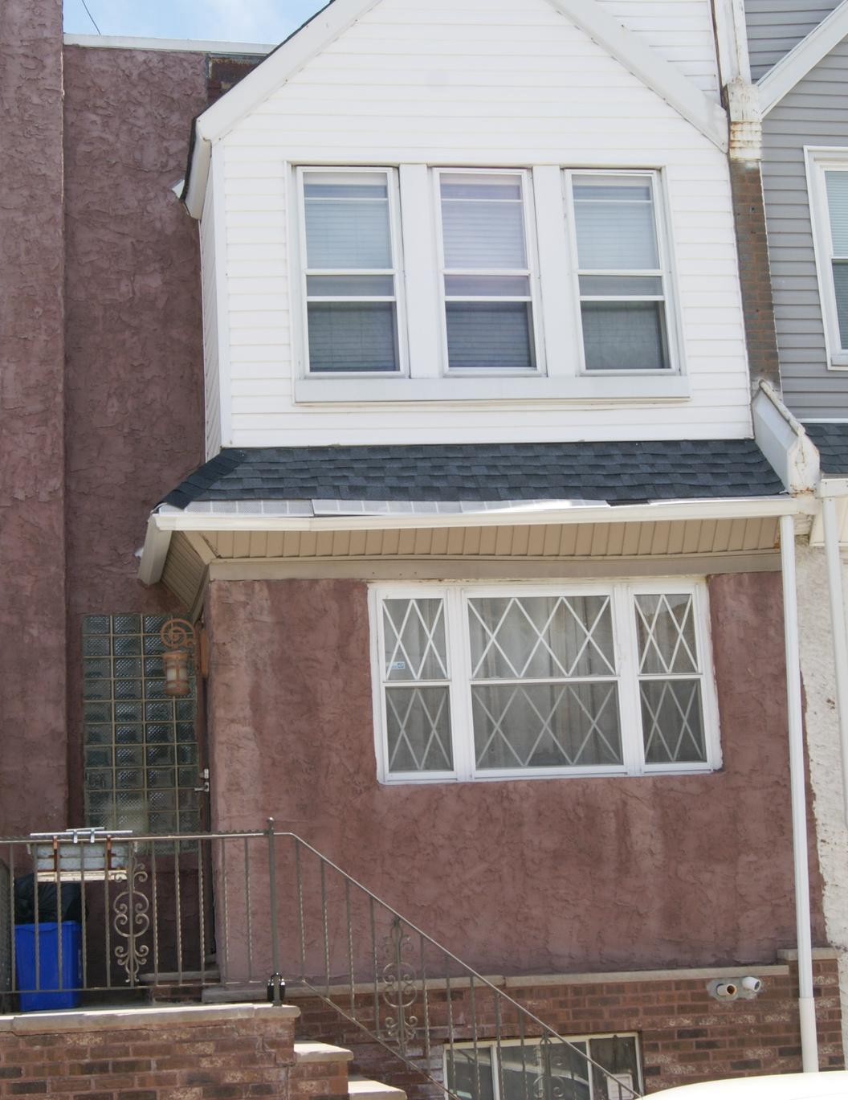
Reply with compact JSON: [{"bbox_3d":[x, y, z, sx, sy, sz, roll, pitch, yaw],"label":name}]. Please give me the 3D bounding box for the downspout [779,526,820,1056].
[{"bbox_3d":[2.308,1.629,11.791,0.090,3.696,0.090,-1,-5,-10],"label":"downspout"}]

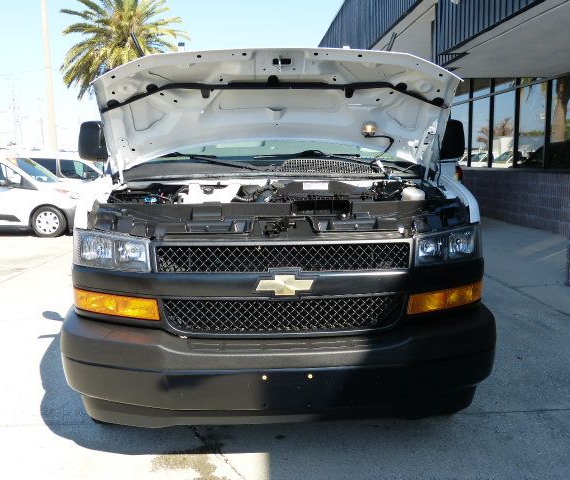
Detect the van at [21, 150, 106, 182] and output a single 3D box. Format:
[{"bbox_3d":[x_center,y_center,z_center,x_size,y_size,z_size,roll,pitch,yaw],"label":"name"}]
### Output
[{"bbox_3d":[-5.700,-1.540,16.700,4.600,1.830,1.850,0,8,6],"label":"van"}]

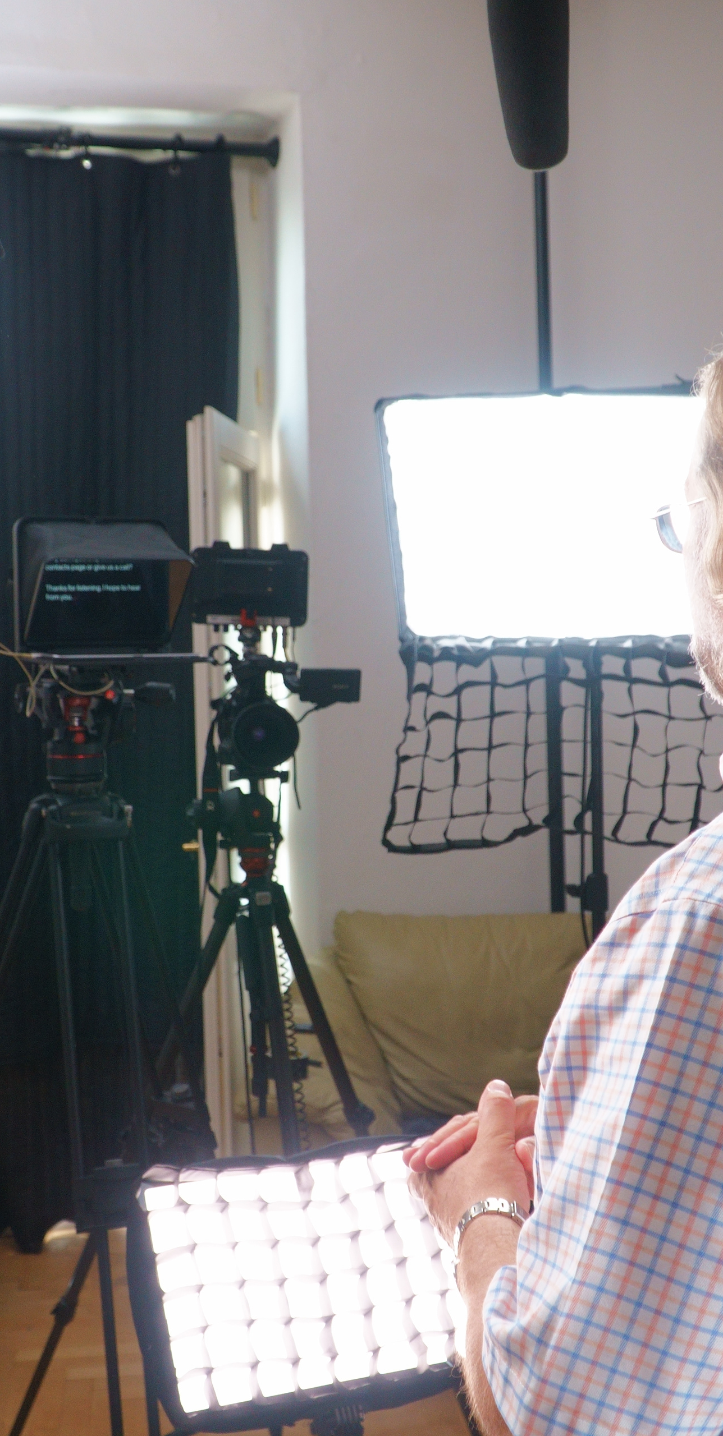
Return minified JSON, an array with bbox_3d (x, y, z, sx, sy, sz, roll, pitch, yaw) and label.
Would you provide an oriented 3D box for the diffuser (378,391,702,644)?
[{"bbox_3d":[0.293,-0.272,2.167,0.520,0.370,0.060,0,31,12],"label":"diffuser"}]

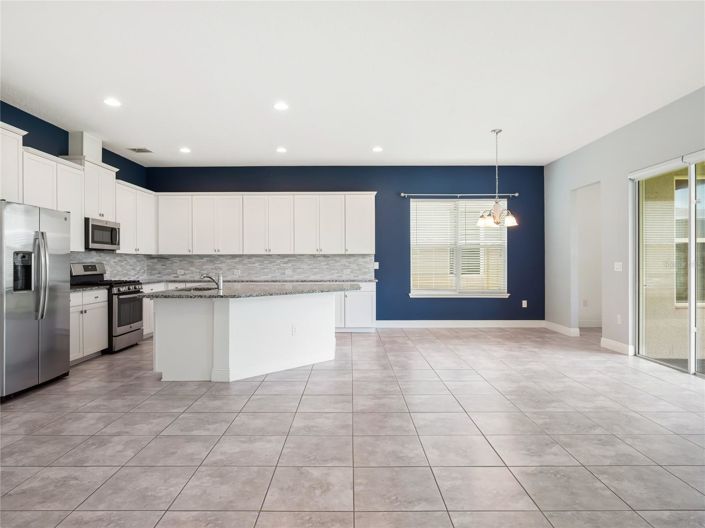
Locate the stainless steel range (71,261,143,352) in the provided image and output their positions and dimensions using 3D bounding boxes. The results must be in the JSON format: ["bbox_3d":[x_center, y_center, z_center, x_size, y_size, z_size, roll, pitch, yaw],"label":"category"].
[{"bbox_3d":[-3.525,0.615,5.820,0.690,1.190,0.755,0,0,0],"label":"stainless steel range"}]

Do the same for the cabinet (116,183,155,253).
[{"bbox_3d":[-3.700,-0.715,6.750,0.340,1.090,1.200,0,0,-1],"label":"cabinet"}]

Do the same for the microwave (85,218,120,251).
[{"bbox_3d":[-3.700,-0.395,5.790,0.400,0.415,0.740,0,0,0],"label":"microwave"}]

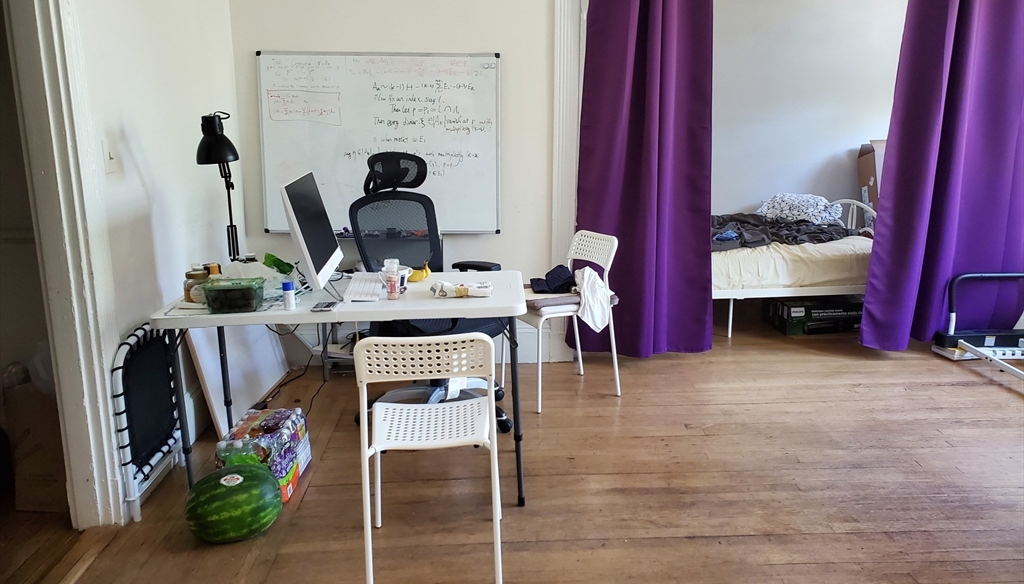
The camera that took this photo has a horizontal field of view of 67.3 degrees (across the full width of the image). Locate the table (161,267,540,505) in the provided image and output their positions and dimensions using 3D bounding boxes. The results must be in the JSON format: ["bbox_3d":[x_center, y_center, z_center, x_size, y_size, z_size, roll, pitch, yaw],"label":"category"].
[{"bbox_3d":[-0.576,0.352,2.909,1.230,0.735,0.625,-1,12,-2],"label":"table"}]

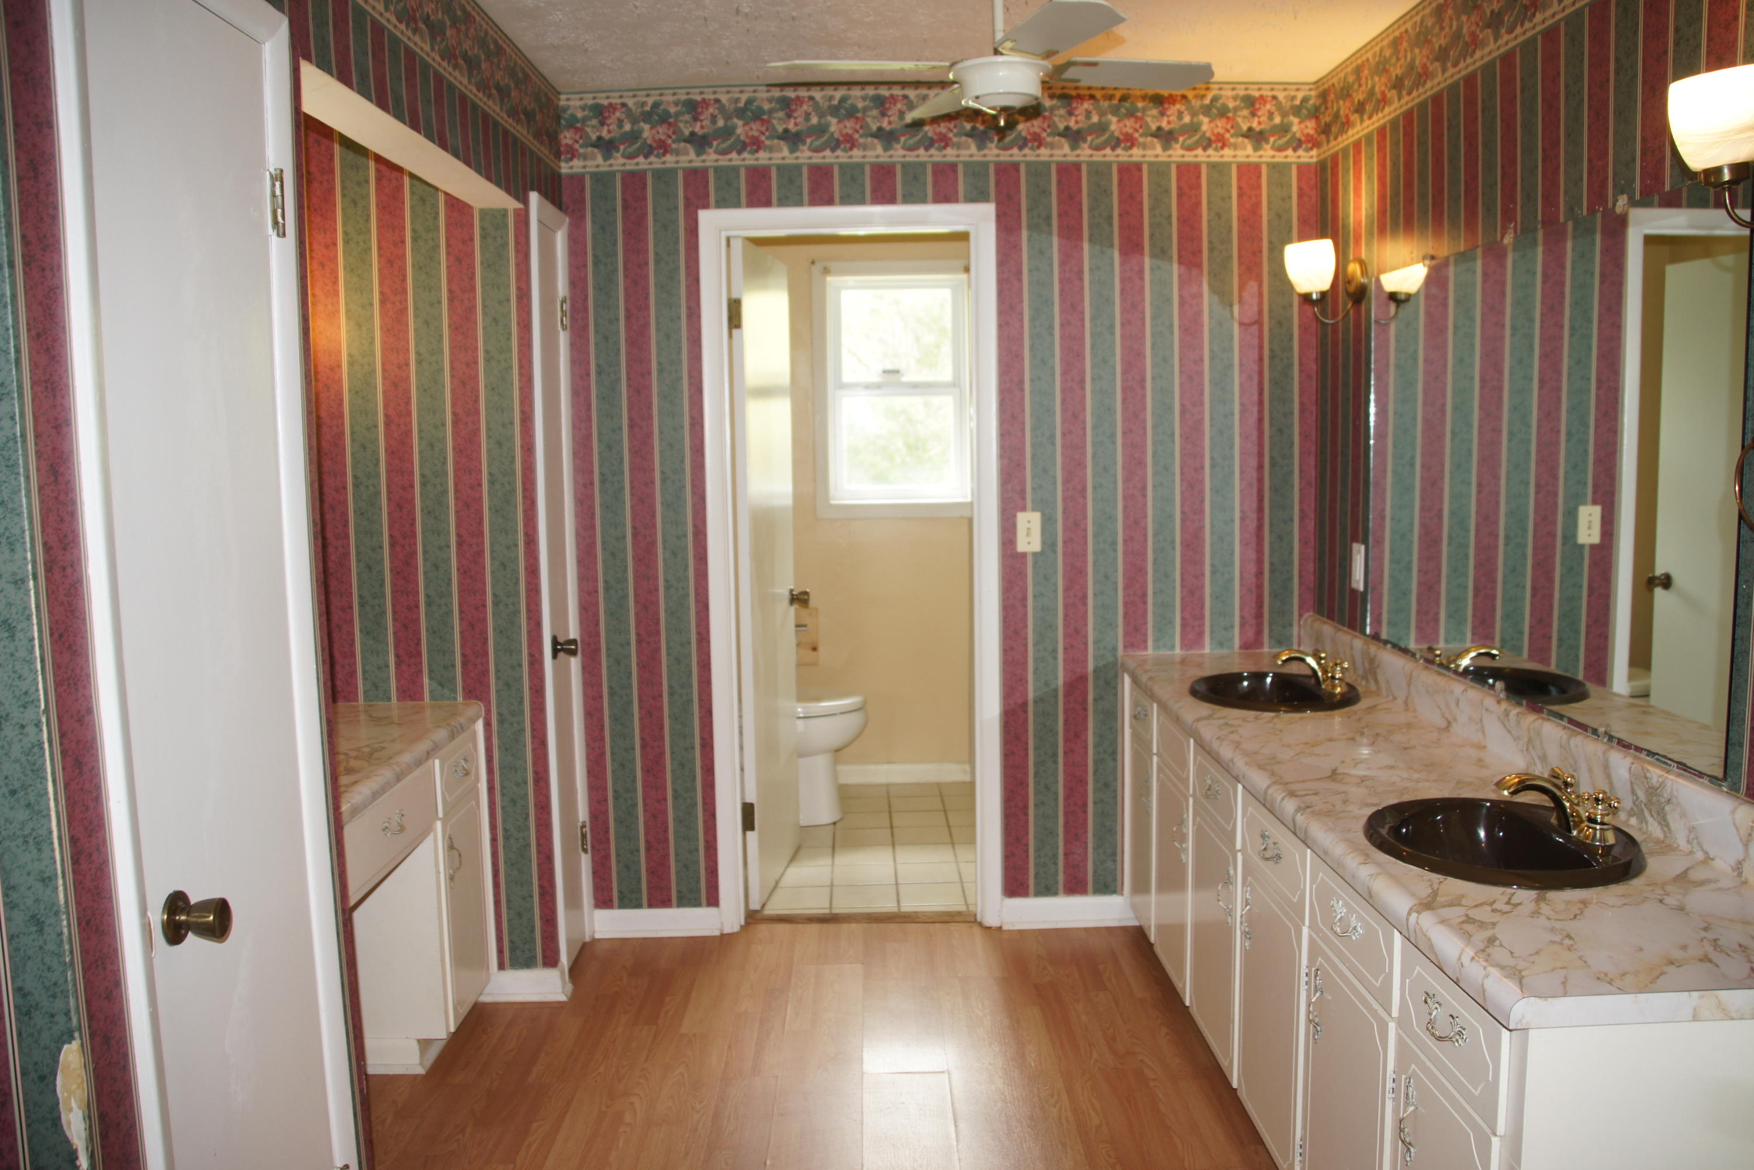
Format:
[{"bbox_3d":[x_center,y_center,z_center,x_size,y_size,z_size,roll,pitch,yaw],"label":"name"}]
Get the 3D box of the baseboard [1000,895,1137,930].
[{"bbox_3d":[0.579,0.980,3.931,0.415,0.092,0.020,-1,7,-1],"label":"baseboard"}]

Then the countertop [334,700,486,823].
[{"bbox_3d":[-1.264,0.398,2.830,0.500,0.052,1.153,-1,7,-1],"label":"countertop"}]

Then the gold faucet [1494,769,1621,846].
[{"bbox_3d":[1.083,0.356,2.109,0.168,0.100,0.165,-1,7,-1],"label":"gold faucet"}]

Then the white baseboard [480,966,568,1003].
[{"bbox_3d":[-0.935,1.059,3.485,0.236,0.092,0.020,-1,7,-1],"label":"white baseboard"}]

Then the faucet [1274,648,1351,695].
[{"bbox_3d":[1.070,0.219,3.257,0.168,0.100,0.168,-1,7,-1],"label":"faucet"}]

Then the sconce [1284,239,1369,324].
[{"bbox_3d":[1.146,-0.783,3.398,0.193,0.216,0.137,-1,7,-1],"label":"sconce"}]

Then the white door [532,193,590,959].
[{"bbox_3d":[-0.854,0.025,3.601,0.042,2.095,0.375,-1,7,-1],"label":"white door"}]

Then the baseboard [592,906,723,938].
[{"bbox_3d":[-0.652,1.002,3.919,0.381,0.092,0.020,-1,7,-1],"label":"baseboard"}]

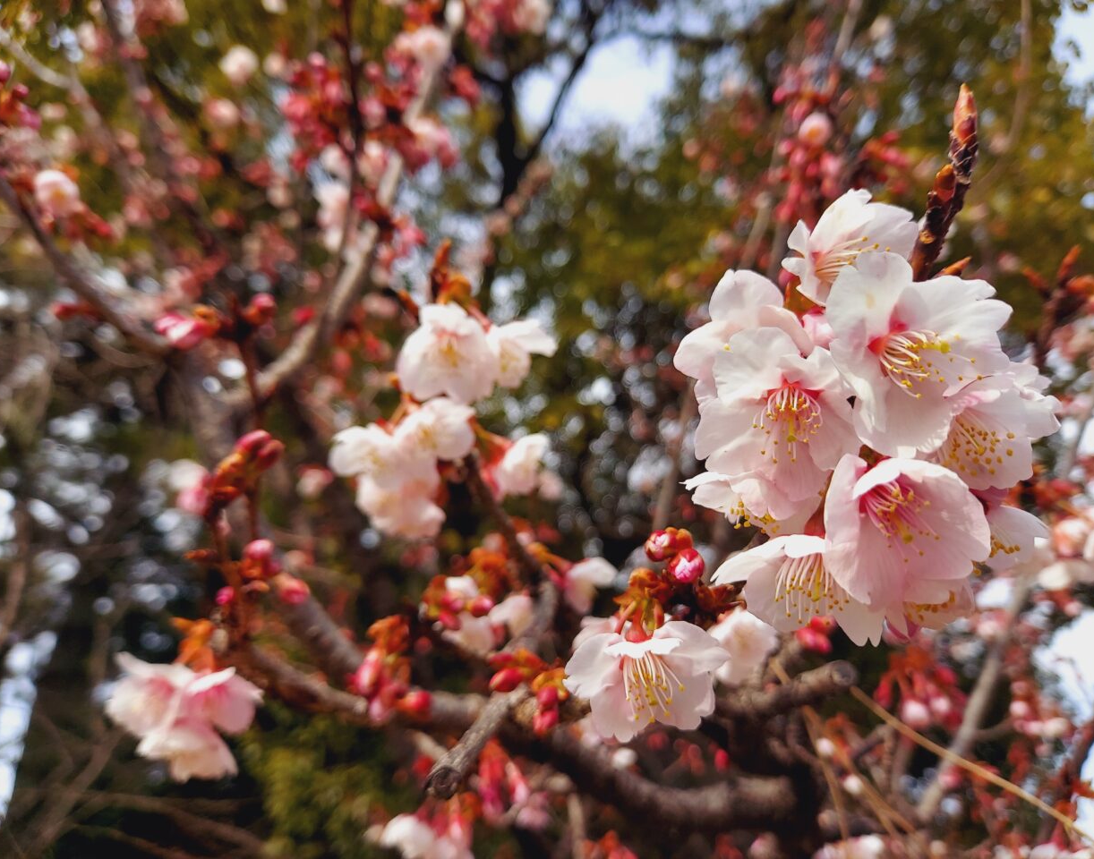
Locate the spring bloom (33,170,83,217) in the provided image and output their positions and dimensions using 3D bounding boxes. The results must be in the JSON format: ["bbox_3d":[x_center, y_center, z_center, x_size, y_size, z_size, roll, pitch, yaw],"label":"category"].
[{"bbox_3d":[-0.248,-0.120,0.420,0.025,0.024,0.020,1,24,-3],"label":"spring bloom"}]

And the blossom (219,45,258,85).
[{"bbox_3d":[-0.230,-0.273,0.620,0.031,0.029,0.022,1,17,-6],"label":"blossom"}]

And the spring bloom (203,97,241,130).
[{"bbox_3d":[-0.236,-0.230,0.600,0.020,0.020,0.017,13,15,-29],"label":"spring bloom"}]

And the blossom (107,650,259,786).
[{"bbox_3d":[-0.124,0.098,0.282,0.046,0.038,0.032,-1,24,4],"label":"blossom"}]

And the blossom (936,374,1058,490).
[{"bbox_3d":[0.086,-0.002,0.163,0.024,0.016,0.027,2,-59,-4],"label":"blossom"}]

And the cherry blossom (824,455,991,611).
[{"bbox_3d":[0.059,0.015,0.143,0.029,0.029,0.022,5,25,-12],"label":"cherry blossom"}]

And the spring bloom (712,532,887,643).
[{"bbox_3d":[0.046,0.026,0.150,0.030,0.018,0.025,-8,-48,20],"label":"spring bloom"}]

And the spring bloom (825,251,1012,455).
[{"bbox_3d":[0.062,-0.015,0.146,0.034,0.036,0.021,6,21,-15],"label":"spring bloom"}]

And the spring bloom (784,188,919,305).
[{"bbox_3d":[0.063,-0.037,0.172,0.027,0.026,0.015,11,-12,-36],"label":"spring bloom"}]

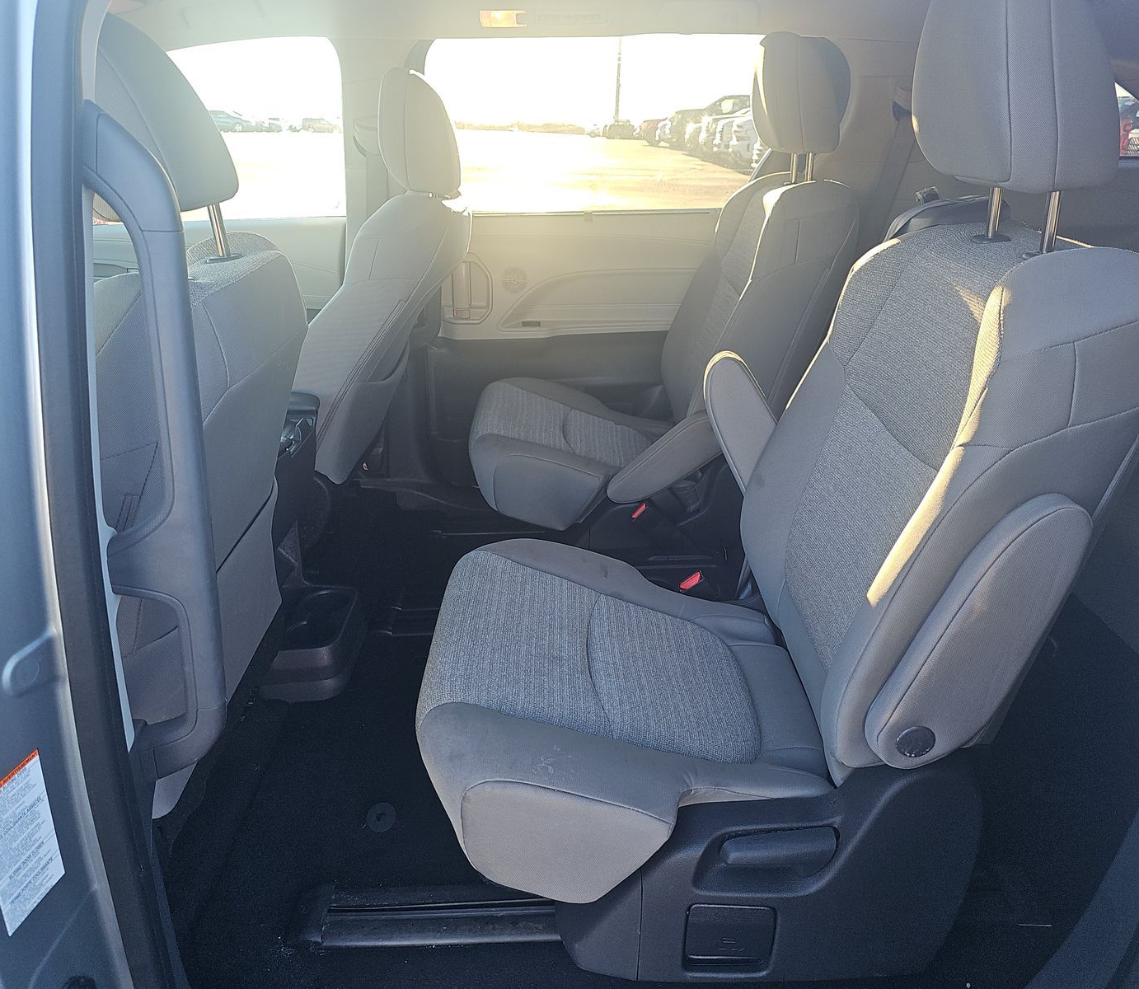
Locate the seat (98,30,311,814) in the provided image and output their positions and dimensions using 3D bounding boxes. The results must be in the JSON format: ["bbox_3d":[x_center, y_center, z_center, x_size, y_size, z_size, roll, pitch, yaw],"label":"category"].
[{"bbox_3d":[-0.709,-0.043,1.012,0.745,0.944,0.541,-1,23,-2],"label":"seat"}]

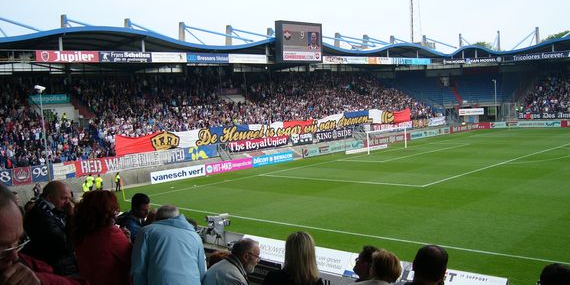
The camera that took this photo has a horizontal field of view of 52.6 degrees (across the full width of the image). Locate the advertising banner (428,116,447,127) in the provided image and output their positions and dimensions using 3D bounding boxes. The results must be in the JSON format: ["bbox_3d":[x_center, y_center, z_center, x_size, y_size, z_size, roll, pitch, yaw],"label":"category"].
[{"bbox_3d":[23.410,-3.233,88.531,0.100,1.080,5.254,1,6,44],"label":"advertising banner"}]

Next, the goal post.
[{"bbox_3d":[10.725,-0.244,67.588,3.100,2.520,7.500,1,6,44],"label":"goal post"}]

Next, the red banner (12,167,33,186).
[{"bbox_3d":[-19.923,2.555,43.737,0.100,1.250,1.428,1,6,44],"label":"red banner"}]

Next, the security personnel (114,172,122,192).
[{"bbox_3d":[-13.667,3.165,47.052,0.400,1.660,0.500,1,6,44],"label":"security personnel"}]

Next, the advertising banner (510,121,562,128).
[{"bbox_3d":[40.015,-3.041,92.272,8.104,0.950,0.150,1,6,44],"label":"advertising banner"}]

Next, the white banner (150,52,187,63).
[{"bbox_3d":[-10.751,-7.924,53.844,0.150,1.040,3.918,1,6,44],"label":"white banner"}]

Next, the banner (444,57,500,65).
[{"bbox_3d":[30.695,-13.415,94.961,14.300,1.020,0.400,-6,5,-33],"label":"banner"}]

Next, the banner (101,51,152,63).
[{"bbox_3d":[-13.889,-7.497,50.599,0.150,1.040,5.158,1,6,44],"label":"banner"}]

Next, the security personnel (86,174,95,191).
[{"bbox_3d":[-15.368,3.326,45.293,0.420,1.780,0.550,1,6,44],"label":"security personnel"}]

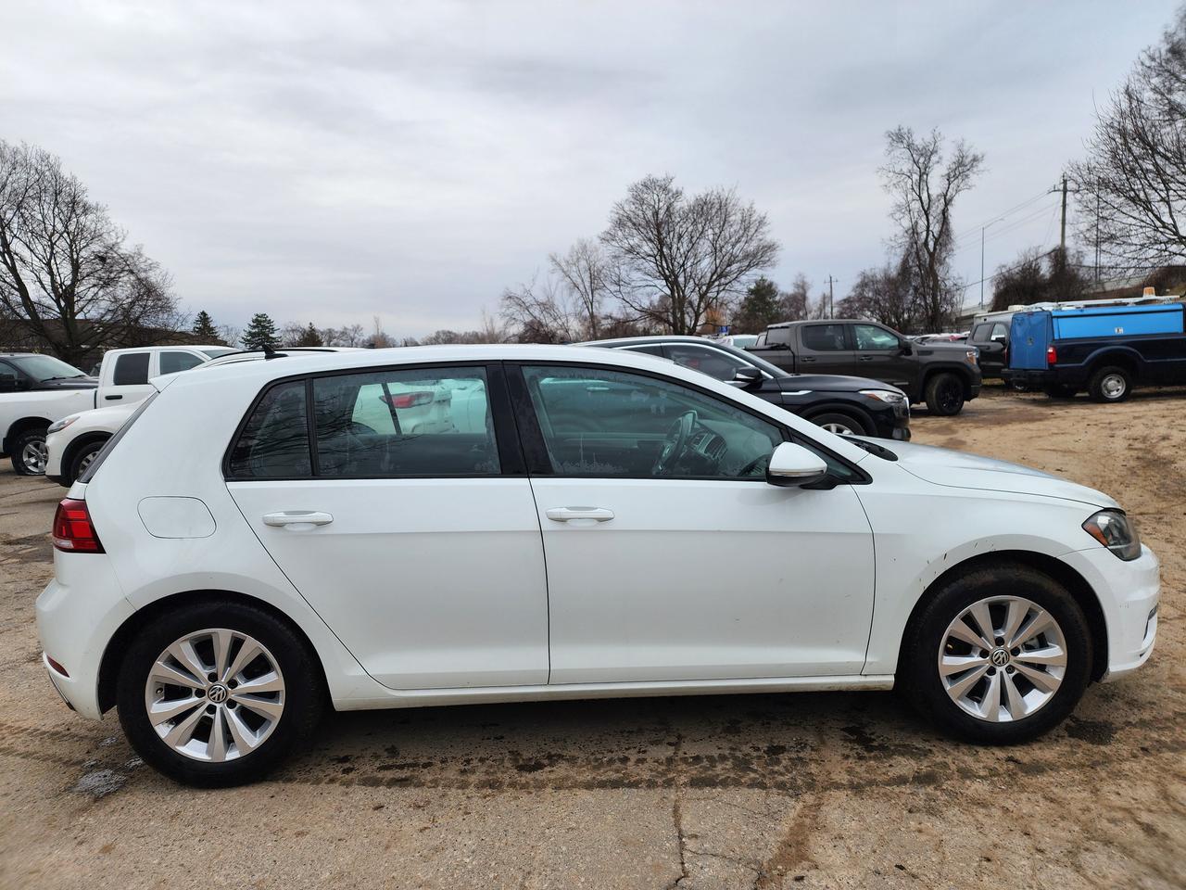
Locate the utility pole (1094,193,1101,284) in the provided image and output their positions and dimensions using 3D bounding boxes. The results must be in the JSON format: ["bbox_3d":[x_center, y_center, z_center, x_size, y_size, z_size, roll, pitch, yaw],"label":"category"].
[{"bbox_3d":[48.225,-19.771,75.456,0.250,9.800,0.250,2,6,32],"label":"utility pole"}]

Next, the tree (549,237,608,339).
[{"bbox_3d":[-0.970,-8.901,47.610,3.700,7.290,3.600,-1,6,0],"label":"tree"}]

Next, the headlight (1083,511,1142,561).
[{"bbox_3d":[1.869,0.312,2.896,0.450,0.200,0.420,-2,6,-3],"label":"headlight"}]

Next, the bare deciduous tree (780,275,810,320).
[{"bbox_3d":[15.336,-9.875,59.677,2.500,6.030,2.400,-1,6,0],"label":"bare deciduous tree"}]

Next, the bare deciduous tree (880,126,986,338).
[{"bbox_3d":[17.335,-9.798,40.594,5.268,12.775,4.741,1,6,23],"label":"bare deciduous tree"}]

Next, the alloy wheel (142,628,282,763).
[{"bbox_3d":[-1.237,0.813,2.667,0.445,0.445,0.190,-2,5,-3],"label":"alloy wheel"}]

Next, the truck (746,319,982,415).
[{"bbox_3d":[4.761,-1.564,15.916,5.880,1.920,2.080,-1,6,1],"label":"truck"}]

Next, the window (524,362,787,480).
[{"bbox_3d":[0.189,-0.085,2.643,0.850,0.440,0.075,-2,-21,-3],"label":"window"}]

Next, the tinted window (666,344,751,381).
[{"bbox_3d":[1.284,-0.884,8.500,1.000,0.430,0.050,-2,-18,-3],"label":"tinted window"}]

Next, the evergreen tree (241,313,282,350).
[{"bbox_3d":[-33.596,-9.346,80.388,3.951,8.343,3.951,-4,6,-22],"label":"evergreen tree"}]

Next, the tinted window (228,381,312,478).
[{"bbox_3d":[-1.110,-0.053,2.710,0.280,0.345,0.030,-2,-13,-3],"label":"tinted window"}]

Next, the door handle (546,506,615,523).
[{"bbox_3d":[-0.040,0.222,2.513,0.222,0.050,0.055,-2,6,-3],"label":"door handle"}]

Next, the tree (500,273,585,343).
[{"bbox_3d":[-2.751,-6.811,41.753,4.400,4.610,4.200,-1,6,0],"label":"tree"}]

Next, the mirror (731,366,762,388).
[{"bbox_3d":[1.636,-0.729,8.380,0.250,0.195,0.240,-2,6,-3],"label":"mirror"}]

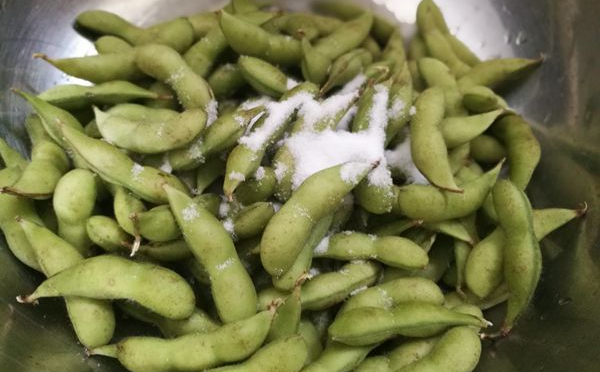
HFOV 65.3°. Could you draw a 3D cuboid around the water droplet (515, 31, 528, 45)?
[{"bbox_3d":[0.118,-0.079,0.250,0.005,0.003,0.007,0,91,36],"label":"water droplet"}]

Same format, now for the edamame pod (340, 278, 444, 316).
[{"bbox_3d":[0.032,0.042,0.169,0.042,0.012,0.013,-11,59,-1],"label":"edamame pod"}]

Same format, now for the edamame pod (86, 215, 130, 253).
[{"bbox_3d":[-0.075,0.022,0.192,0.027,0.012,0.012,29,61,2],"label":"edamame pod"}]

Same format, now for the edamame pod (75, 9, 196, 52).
[{"bbox_3d":[-0.082,-0.079,0.234,0.063,0.013,0.018,10,56,7],"label":"edamame pod"}]

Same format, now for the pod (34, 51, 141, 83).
[{"bbox_3d":[-0.103,-0.059,0.235,0.060,0.013,0.014,6,65,4],"label":"pod"}]

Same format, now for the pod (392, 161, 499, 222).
[{"bbox_3d":[0.062,0.002,0.195,0.050,0.012,0.019,-18,62,-5],"label":"pod"}]

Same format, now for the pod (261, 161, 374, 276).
[{"bbox_3d":[0.009,0.011,0.180,0.019,0.012,0.060,41,76,20],"label":"pod"}]

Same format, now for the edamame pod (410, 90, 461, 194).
[{"bbox_3d":[0.055,-0.021,0.194,0.017,0.013,0.053,3,55,-1],"label":"edamame pod"}]

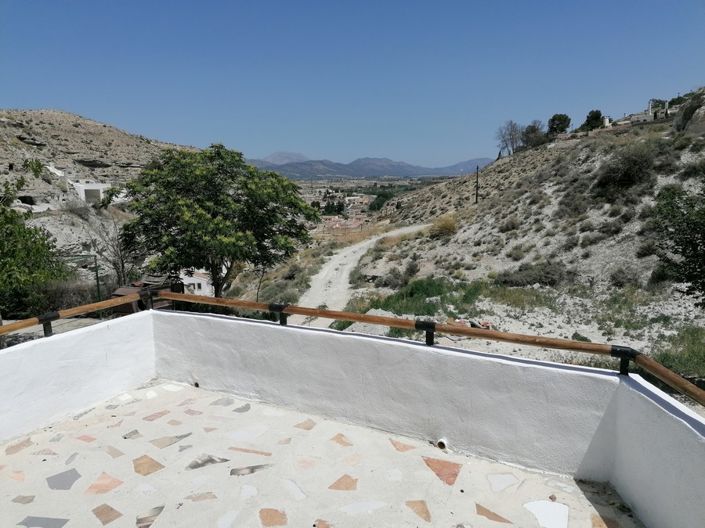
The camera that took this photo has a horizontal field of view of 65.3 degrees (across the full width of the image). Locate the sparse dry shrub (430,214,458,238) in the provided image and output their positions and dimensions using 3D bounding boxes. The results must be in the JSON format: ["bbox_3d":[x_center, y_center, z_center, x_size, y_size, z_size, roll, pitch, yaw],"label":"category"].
[{"bbox_3d":[10.379,-4.230,62.000,3.100,2.600,2.900,0,9,0],"label":"sparse dry shrub"}]

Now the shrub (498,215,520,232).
[{"bbox_3d":[14.283,-3.684,50.000,1.950,1.500,1.800,0,9,0],"label":"shrub"}]

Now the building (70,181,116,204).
[{"bbox_3d":[-41.790,-11.448,88.000,7.000,3.600,5.000,-3,10,-20],"label":"building"}]

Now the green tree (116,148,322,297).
[{"bbox_3d":[-4.702,-1.123,19.000,7.000,6.000,6.600,0,9,0],"label":"green tree"}]

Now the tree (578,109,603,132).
[{"bbox_3d":[46.769,-28.199,108.000,4.600,4.700,4.500,0,9,0],"label":"tree"}]

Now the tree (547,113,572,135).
[{"bbox_3d":[40.480,-27.609,108.000,4.600,4.400,4.500,0,9,0],"label":"tree"}]

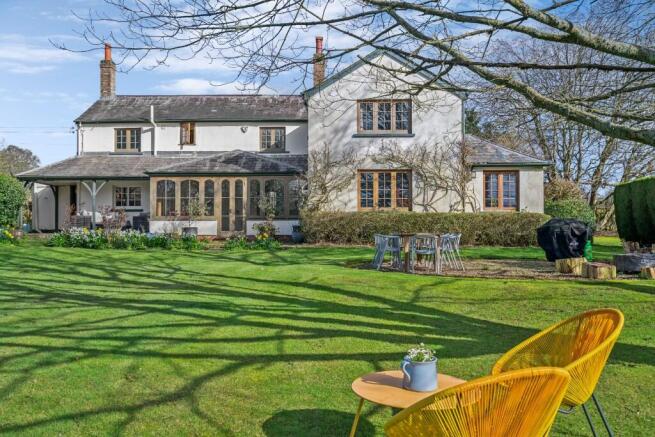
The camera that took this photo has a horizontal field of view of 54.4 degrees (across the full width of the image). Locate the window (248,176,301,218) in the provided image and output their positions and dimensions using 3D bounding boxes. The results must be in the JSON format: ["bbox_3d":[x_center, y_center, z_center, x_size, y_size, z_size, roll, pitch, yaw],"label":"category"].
[{"bbox_3d":[-1.958,-0.756,23.200,1.949,1.512,0.120,0,0,0],"label":"window"}]

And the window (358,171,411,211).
[{"bbox_3d":[1.995,-0.972,22.100,1.908,1.423,0.120,0,0,0],"label":"window"}]

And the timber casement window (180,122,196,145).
[{"bbox_3d":[-5.460,-3.327,25.000,0.597,0.883,0.120,0,0,0],"label":"timber casement window"}]

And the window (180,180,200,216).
[{"bbox_3d":[-4.990,-0.729,23.200,0.747,1.330,0.100,0,0,0],"label":"window"}]

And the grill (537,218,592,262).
[{"bbox_3d":[5.768,0.548,15.500,1.300,1.100,0.680,0,0,12],"label":"grill"}]

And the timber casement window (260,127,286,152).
[{"bbox_3d":[-2.162,-3.151,25.500,1.041,1.021,0.120,0,0,0],"label":"timber casement window"}]

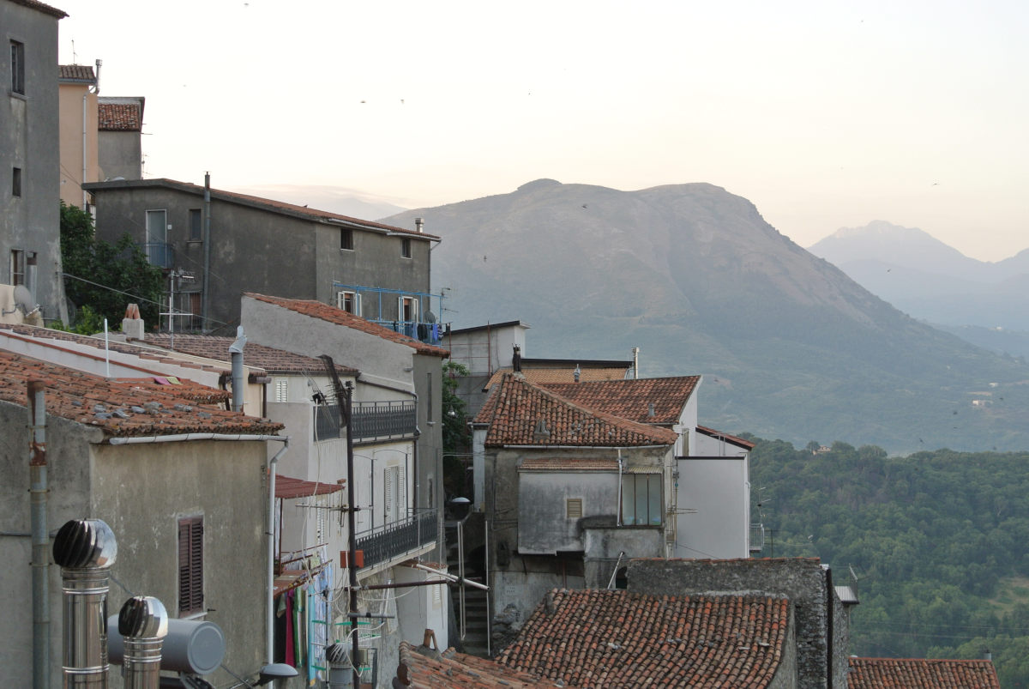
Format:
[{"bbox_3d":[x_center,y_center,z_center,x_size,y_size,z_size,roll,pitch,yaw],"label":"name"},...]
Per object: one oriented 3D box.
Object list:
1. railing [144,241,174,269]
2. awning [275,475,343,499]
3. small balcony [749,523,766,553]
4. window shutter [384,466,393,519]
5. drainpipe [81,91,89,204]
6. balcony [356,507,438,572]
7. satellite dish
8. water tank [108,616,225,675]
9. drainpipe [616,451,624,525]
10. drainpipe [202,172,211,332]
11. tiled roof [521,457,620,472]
[{"bbox_3d":[-13.196,-3.248,72.600,1.300,1.120,0.900,0,-1,3],"label":"railing"},{"bbox_3d":[-5.120,3.000,42.100,1.950,0.420,4.400,0,-1,10],"label":"awning"},{"bbox_3d":[9.789,7.786,79.500,0.650,1.150,1.400,0,-1,-3],"label":"small balcony"},{"bbox_3d":[-3.356,4.353,52.750,0.080,2.100,0.550,0,-1,10],"label":"window shutter"},{"bbox_3d":[-18.078,-8.147,83.000,0.120,5.300,0.120,0,-1,-6],"label":"drainpipe"},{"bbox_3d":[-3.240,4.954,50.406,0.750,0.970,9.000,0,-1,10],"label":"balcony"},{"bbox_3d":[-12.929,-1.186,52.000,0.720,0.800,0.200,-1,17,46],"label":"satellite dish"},{"bbox_3d":[-3.804,3.235,21.409,1.340,0.560,0.560,-1,-1,38],"label":"water tank"},{"bbox_3d":[3.517,4.766,66.100,0.140,2.600,0.180,2,-1,0],"label":"drainpipe"},{"bbox_3d":[-11.398,-3.399,72.800,0.180,6.000,0.180,1,-1,3],"label":"drainpipe"},{"bbox_3d":[1.745,3.927,64.500,3.300,0.420,1.150,0,-1,9],"label":"tiled roof"}]

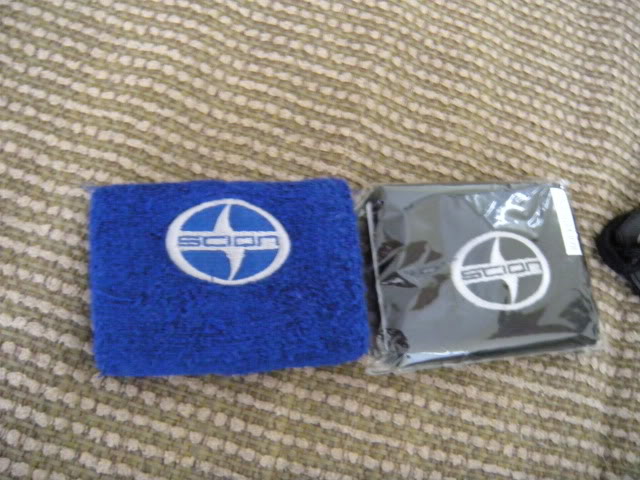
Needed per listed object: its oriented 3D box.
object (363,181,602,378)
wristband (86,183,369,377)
[{"bbox_3d":[0.062,0.012,0.259,0.088,0.016,0.070,-1,71,-11],"label":"object"},{"bbox_3d":[-0.033,0.012,0.243,0.098,0.016,0.069,-2,72,-11],"label":"wristband"}]

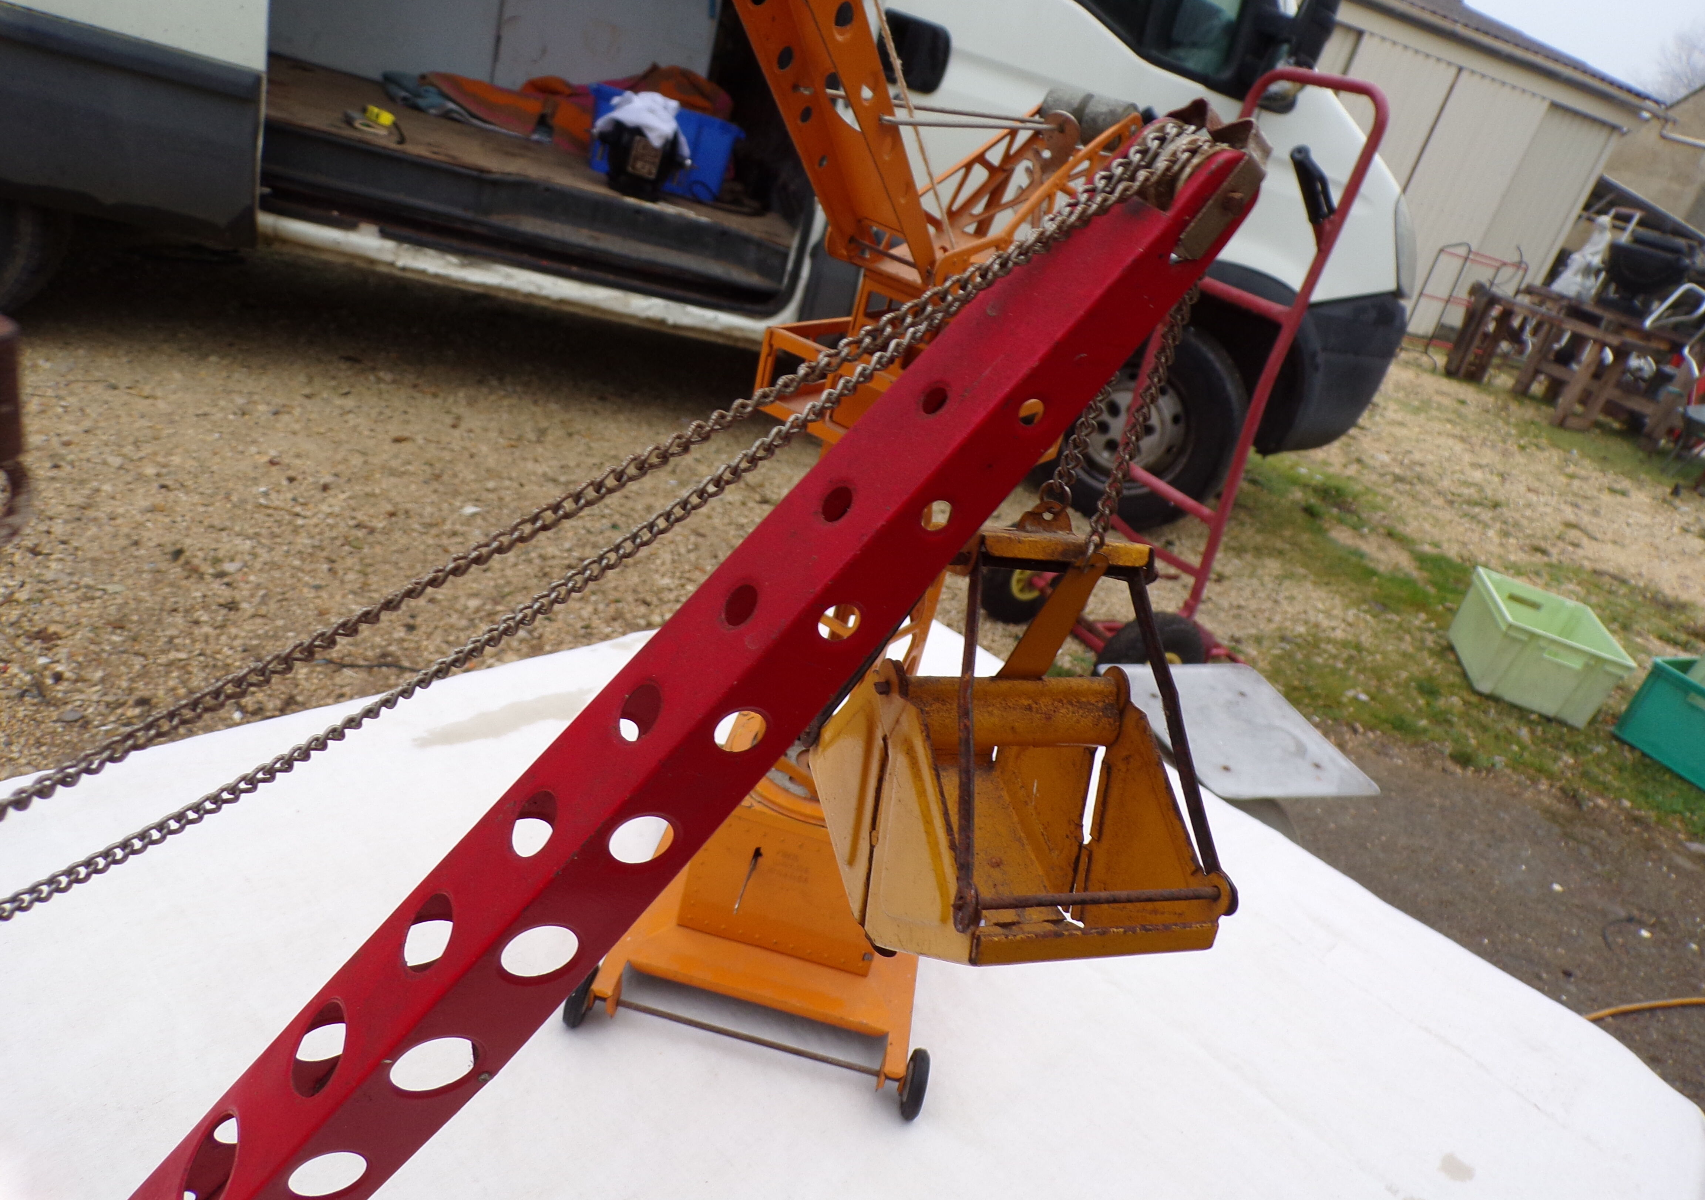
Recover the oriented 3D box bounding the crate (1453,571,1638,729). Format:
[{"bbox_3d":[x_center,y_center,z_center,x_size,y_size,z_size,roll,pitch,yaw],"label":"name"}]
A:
[{"bbox_3d":[2.184,0.154,3.801,0.370,0.254,0.500,21,26,8],"label":"crate"}]

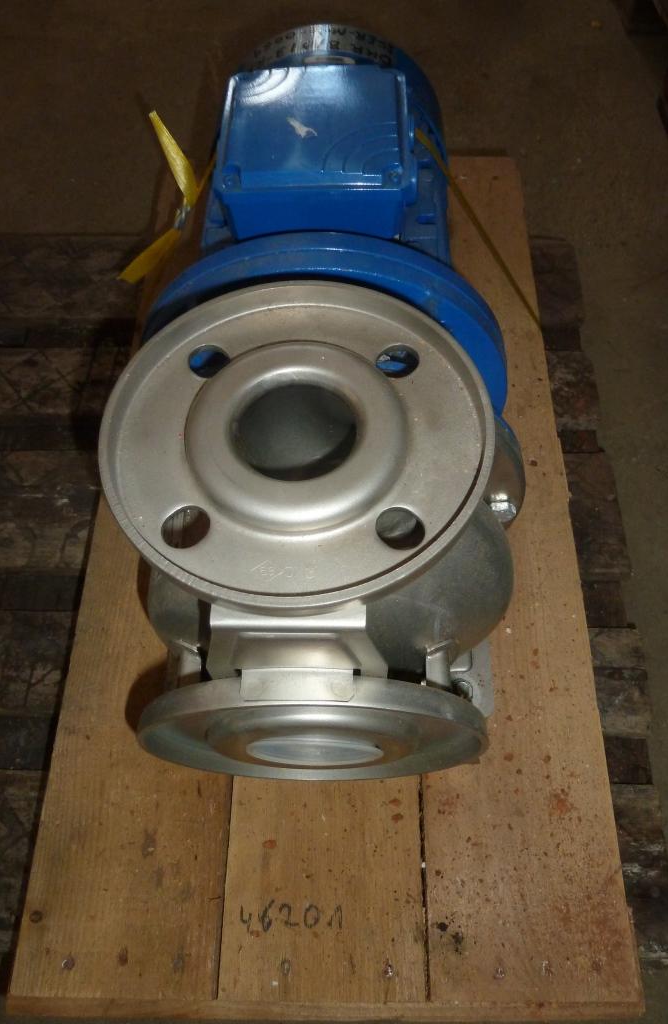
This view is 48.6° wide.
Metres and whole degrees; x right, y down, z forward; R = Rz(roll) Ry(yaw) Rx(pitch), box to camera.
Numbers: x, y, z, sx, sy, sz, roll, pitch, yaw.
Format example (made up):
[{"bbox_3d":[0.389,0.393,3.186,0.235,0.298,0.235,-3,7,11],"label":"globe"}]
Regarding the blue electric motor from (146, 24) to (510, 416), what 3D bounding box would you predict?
[{"bbox_3d":[-0.010,-0.200,0.568,0.255,0.273,0.299,-1,61,1],"label":"blue electric motor"}]

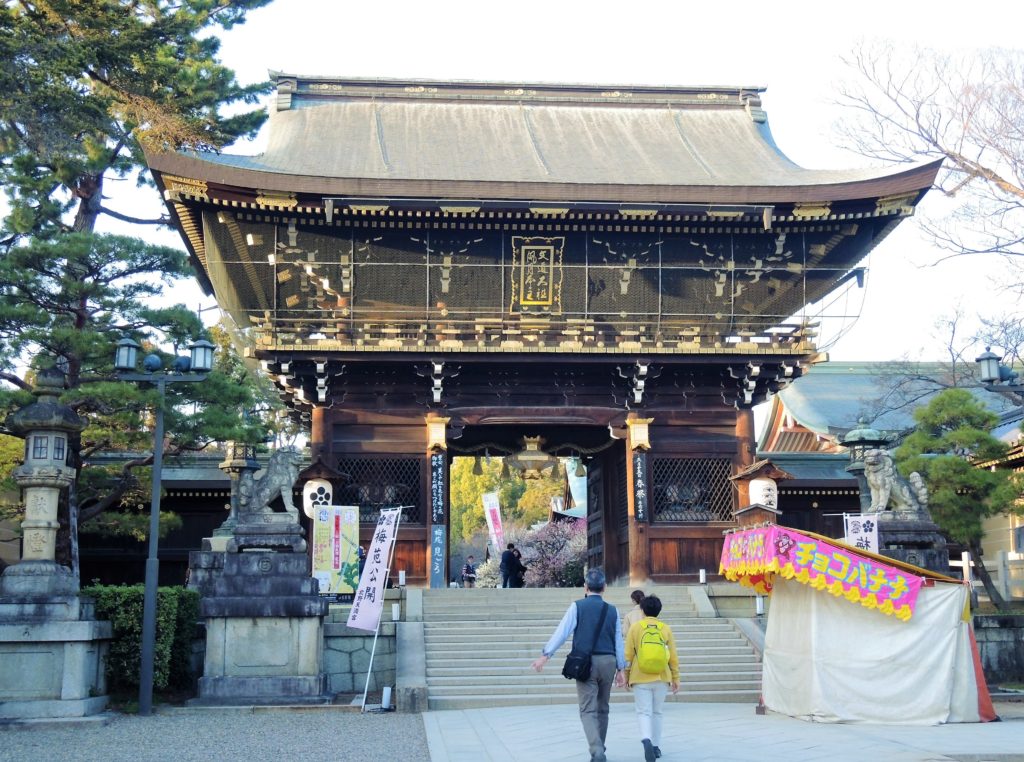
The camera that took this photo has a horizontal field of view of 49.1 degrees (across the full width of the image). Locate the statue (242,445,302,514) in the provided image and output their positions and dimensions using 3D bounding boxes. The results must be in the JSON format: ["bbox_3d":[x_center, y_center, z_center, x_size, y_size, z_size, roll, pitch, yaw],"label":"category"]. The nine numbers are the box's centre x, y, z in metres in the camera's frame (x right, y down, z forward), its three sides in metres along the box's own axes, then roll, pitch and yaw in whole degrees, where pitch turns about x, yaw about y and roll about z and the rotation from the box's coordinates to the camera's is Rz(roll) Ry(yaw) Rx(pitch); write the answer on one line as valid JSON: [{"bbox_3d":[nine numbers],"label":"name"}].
[{"bbox_3d":[-3.886,1.615,18.191,0.970,1.119,0.544,-1,-11,0],"label":"statue"}]

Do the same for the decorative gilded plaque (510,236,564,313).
[{"bbox_3d":[0.585,-2.409,25.716,1.188,1.772,0.178,0,6,-5],"label":"decorative gilded plaque"}]

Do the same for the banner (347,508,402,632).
[{"bbox_3d":[-1.953,2.705,16.043,0.465,1.762,0.079,2,-15,36],"label":"banner"}]

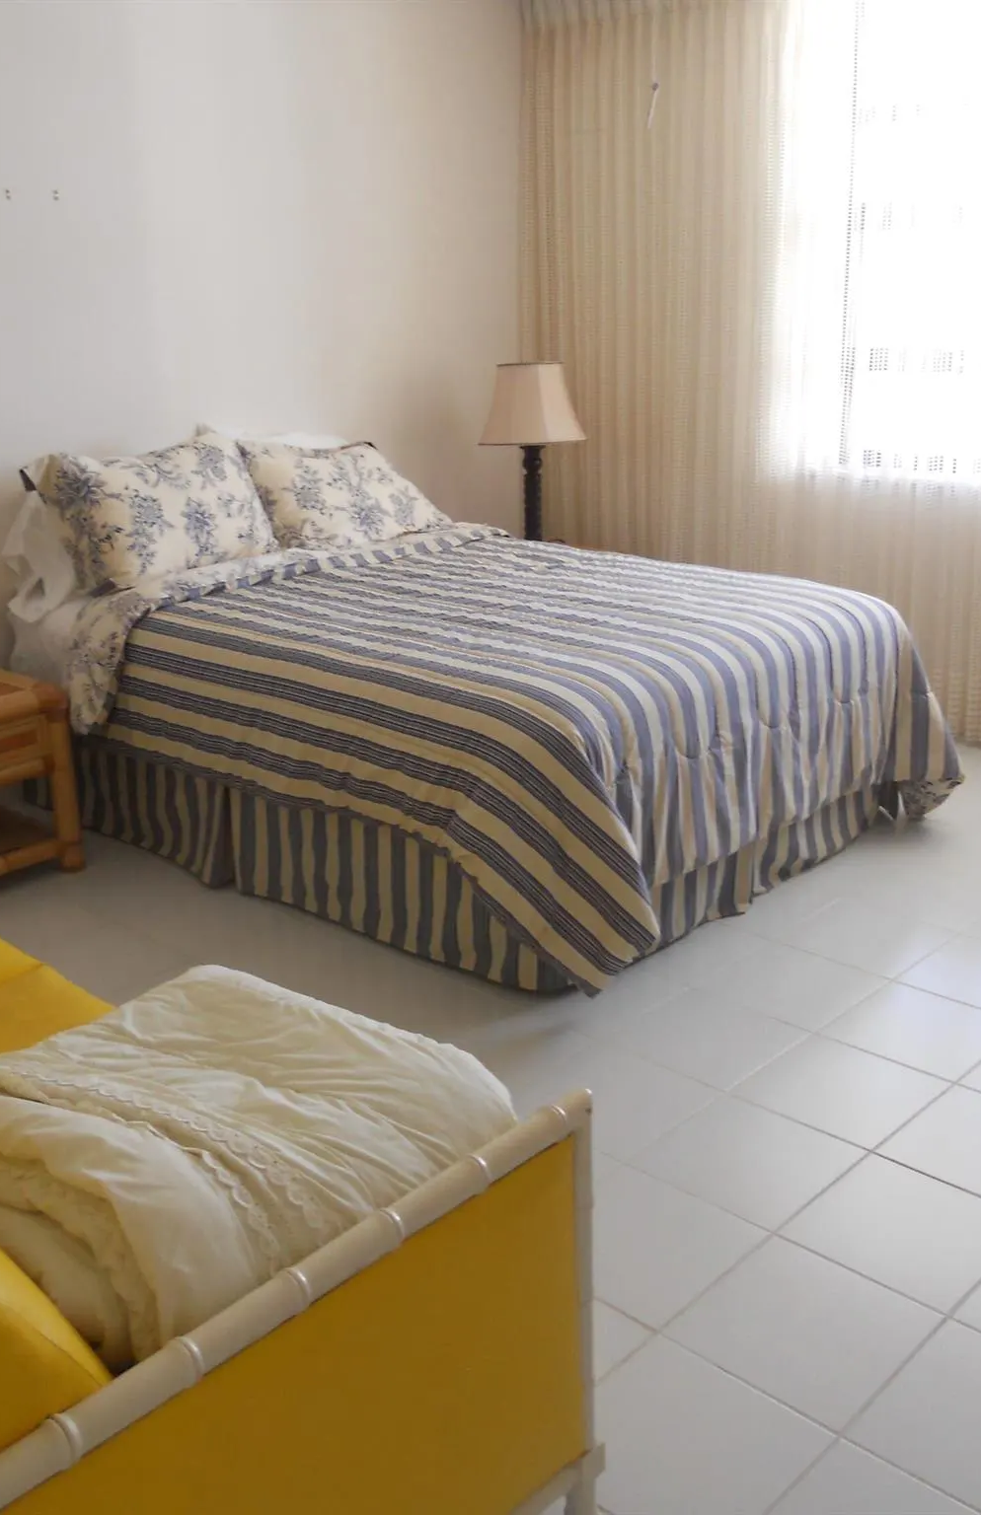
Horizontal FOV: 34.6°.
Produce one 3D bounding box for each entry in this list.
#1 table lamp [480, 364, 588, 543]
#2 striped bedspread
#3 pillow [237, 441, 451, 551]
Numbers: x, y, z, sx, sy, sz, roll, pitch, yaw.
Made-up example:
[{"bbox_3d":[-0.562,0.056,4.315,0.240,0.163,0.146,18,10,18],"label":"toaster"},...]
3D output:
[{"bbox_3d":[0.158,-1.097,5.818,0.380,0.720,0.380,15,25,41],"label":"table lamp"},{"bbox_3d":[0.027,-0.158,4.556,1.915,0.689,1.615,15,25,41],"label":"striped bedspread"},{"bbox_3d":[-0.501,-0.875,5.308,0.630,0.430,0.170,-20,-16,-44],"label":"pillow"}]

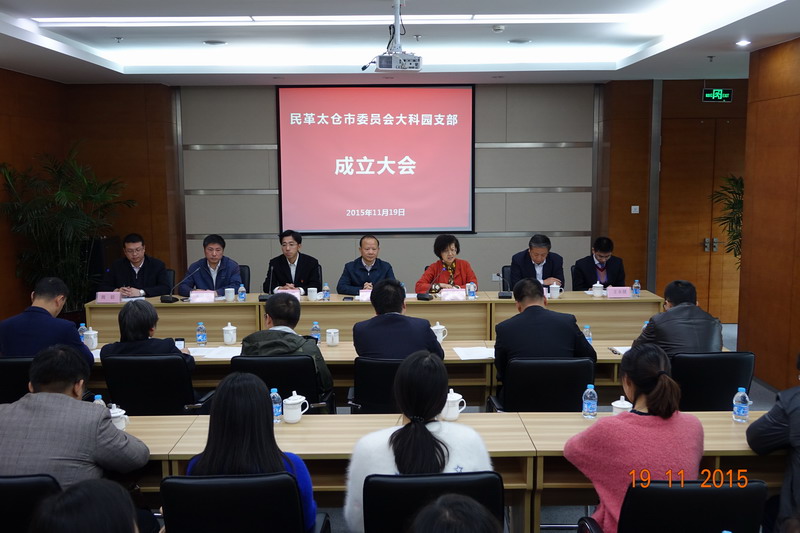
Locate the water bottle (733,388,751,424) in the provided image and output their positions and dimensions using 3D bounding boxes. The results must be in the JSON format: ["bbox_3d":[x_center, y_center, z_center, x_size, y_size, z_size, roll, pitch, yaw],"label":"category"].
[{"bbox_3d":[1.471,0.589,3.447,0.065,0.146,0.065,0,7,0],"label":"water bottle"}]

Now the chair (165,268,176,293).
[{"bbox_3d":[-2.326,0.494,7.317,0.550,0.920,0.600,-1,7,-3],"label":"chair"}]

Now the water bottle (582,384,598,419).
[{"bbox_3d":[0.886,0.622,3.713,0.065,0.153,0.065,0,7,-1],"label":"water bottle"}]

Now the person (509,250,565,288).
[{"bbox_3d":[1.199,0.333,6.962,0.490,1.229,0.694,-1,8,0],"label":"person"}]

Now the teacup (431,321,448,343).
[{"bbox_3d":[0.261,0.435,5.260,0.105,0.145,0.090,0,7,-1],"label":"teacup"}]

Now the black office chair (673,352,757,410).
[{"bbox_3d":[1.598,0.841,4.341,0.550,0.920,0.600,0,7,2],"label":"black office chair"}]

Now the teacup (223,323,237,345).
[{"bbox_3d":[-1.051,0.414,4.940,0.090,0.137,0.112,-3,8,-20],"label":"teacup"}]

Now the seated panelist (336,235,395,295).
[{"bbox_3d":[-0.318,0.340,7.599,0.535,1.255,0.800,0,7,-1],"label":"seated panelist"}]

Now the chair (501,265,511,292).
[{"bbox_3d":[1.171,0.481,7.105,0.551,0.898,0.592,-1,8,0],"label":"chair"}]

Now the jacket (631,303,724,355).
[{"bbox_3d":[1.595,0.512,4.617,0.500,0.635,0.520,-2,7,-10],"label":"jacket"}]

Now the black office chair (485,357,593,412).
[{"bbox_3d":[0.755,0.860,4.435,0.551,0.869,0.592,-1,8,-3],"label":"black office chair"}]

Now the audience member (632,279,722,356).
[{"bbox_3d":[1.496,0.673,4.481,0.540,1.220,0.750,-1,7,-7],"label":"audience member"}]

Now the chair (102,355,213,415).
[{"bbox_3d":[-1.294,0.862,4.419,0.551,0.903,0.592,-1,8,-2],"label":"chair"}]

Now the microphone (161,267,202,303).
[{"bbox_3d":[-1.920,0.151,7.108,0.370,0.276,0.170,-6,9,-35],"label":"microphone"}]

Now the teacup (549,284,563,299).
[{"bbox_3d":[1.295,0.197,6.638,0.110,0.127,0.085,0,7,0],"label":"teacup"}]

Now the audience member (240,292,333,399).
[{"bbox_3d":[-0.651,0.745,4.704,0.526,1.181,0.820,-1,7,-4],"label":"audience member"}]

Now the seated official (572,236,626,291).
[{"bbox_3d":[1.779,0.332,7.119,0.520,1.230,0.680,0,7,0],"label":"seated official"}]

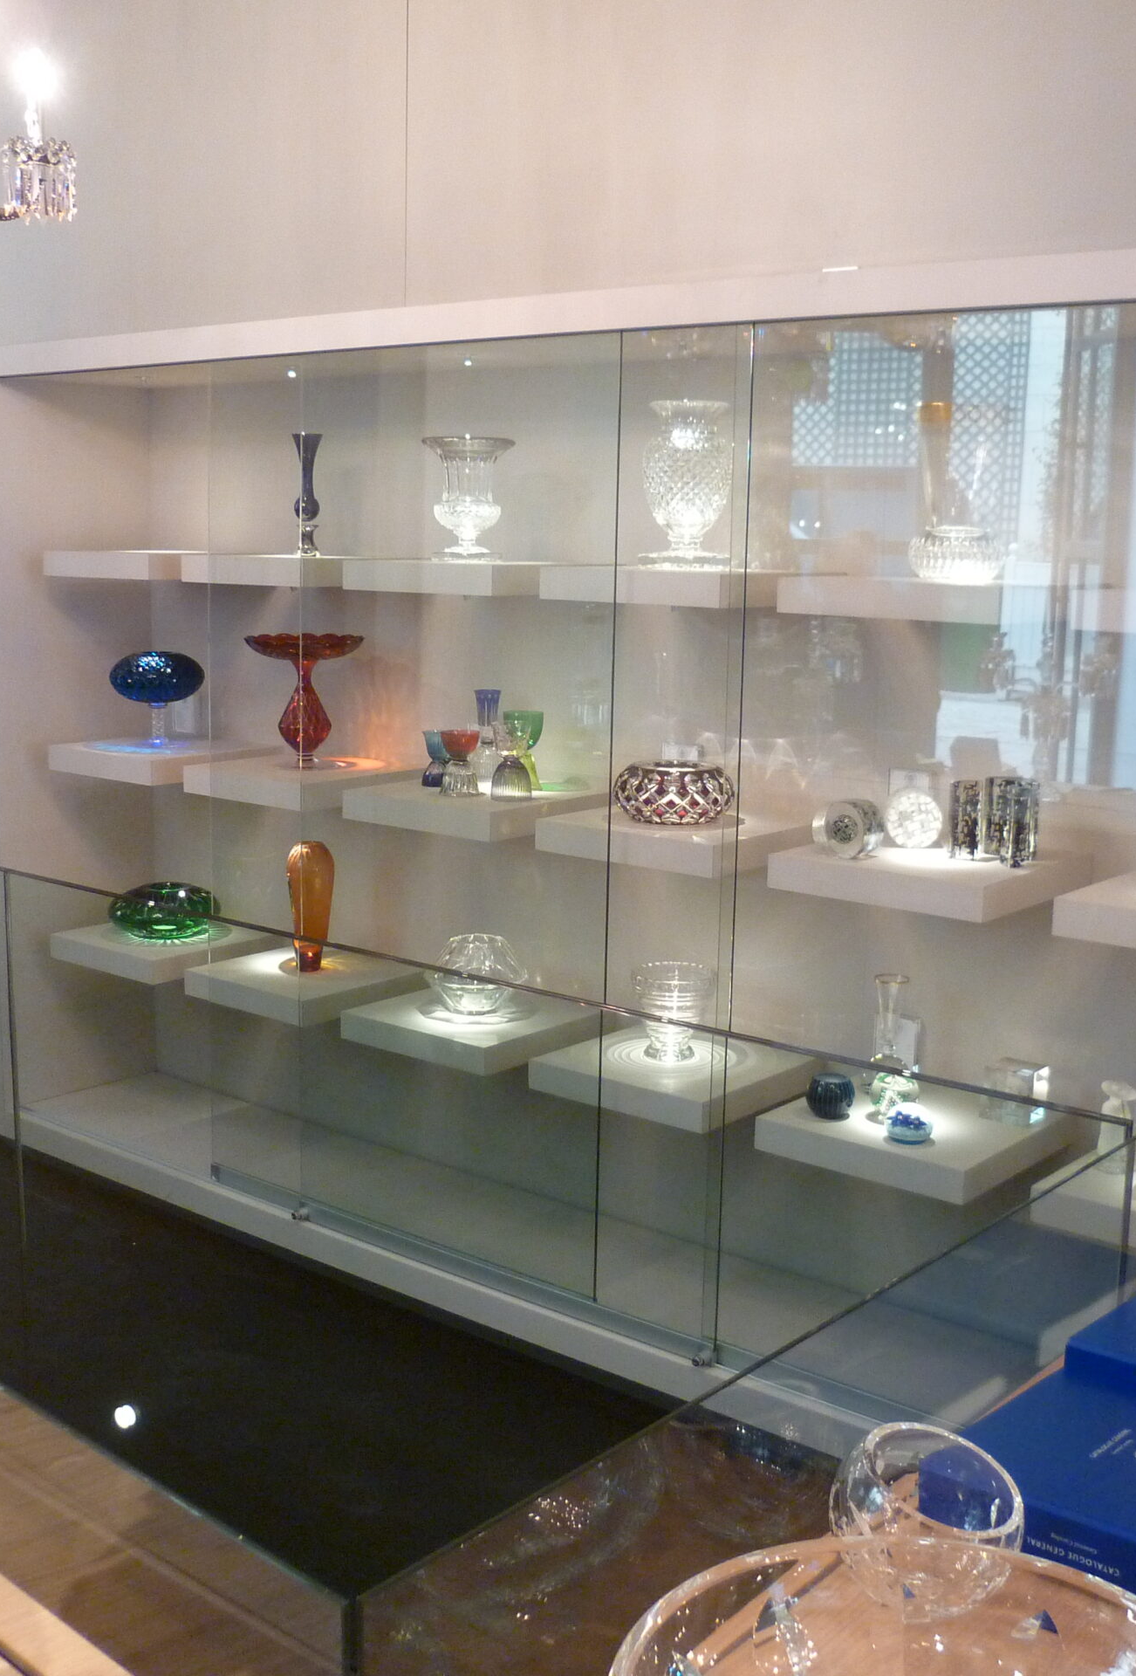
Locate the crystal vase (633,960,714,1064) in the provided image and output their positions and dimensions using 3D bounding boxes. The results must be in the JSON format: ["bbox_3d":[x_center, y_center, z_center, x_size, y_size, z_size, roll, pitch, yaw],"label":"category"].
[{"bbox_3d":[0.216,0.357,3.685,0.162,0.174,0.162,1,9,0],"label":"crystal vase"}]

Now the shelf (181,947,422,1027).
[{"bbox_3d":[-0.595,0.334,4.187,0.400,0.058,0.408,9,12,38],"label":"shelf"}]

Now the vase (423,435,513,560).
[{"bbox_3d":[-0.213,-0.714,3.837,0.195,0.264,0.195,1,9,0],"label":"vase"}]

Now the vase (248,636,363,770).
[{"bbox_3d":[-0.618,-0.322,4.238,0.275,0.301,0.275,1,9,0],"label":"vase"}]

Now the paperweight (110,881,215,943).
[{"bbox_3d":[-1.002,0.180,4.495,0.271,0.125,0.271,1,9,0],"label":"paperweight"}]

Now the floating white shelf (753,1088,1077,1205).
[{"bbox_3d":[0.627,0.535,3.295,0.409,0.059,0.402,9,12,38],"label":"floating white shelf"}]

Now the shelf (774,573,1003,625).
[{"bbox_3d":[0.649,-0.414,3.137,0.409,0.059,0.402,9,12,38],"label":"shelf"}]

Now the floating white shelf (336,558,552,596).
[{"bbox_3d":[-0.164,-0.554,3.863,0.415,0.059,0.457,9,12,38],"label":"floating white shelf"}]

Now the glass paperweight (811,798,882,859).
[{"bbox_3d":[0.509,-0.025,3.242,0.118,0.111,0.118,9,12,38],"label":"glass paperweight"}]

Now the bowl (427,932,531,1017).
[{"bbox_3d":[-0.193,0.292,3.849,0.223,0.155,0.223,9,12,38],"label":"bowl"}]

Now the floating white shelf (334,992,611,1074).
[{"bbox_3d":[-0.187,0.410,4.023,0.415,0.059,0.457,9,12,38],"label":"floating white shelf"}]

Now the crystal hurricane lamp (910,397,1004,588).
[{"bbox_3d":[0.656,-0.576,3.031,0.153,0.294,0.153,9,12,38],"label":"crystal hurricane lamp"}]

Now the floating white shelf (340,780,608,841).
[{"bbox_3d":[-0.175,-0.072,3.943,0.415,0.059,0.457,9,12,38],"label":"floating white shelf"}]

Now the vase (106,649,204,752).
[{"bbox_3d":[-1.035,-0.348,4.540,0.238,0.235,0.238,1,9,0],"label":"vase"}]

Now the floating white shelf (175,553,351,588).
[{"bbox_3d":[-0.572,-0.595,4.033,0.400,0.058,0.408,9,12,38],"label":"floating white shelf"}]

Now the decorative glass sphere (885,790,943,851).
[{"bbox_3d":[0.631,-0.033,3.278,0.106,0.106,0.106,1,9,0],"label":"decorative glass sphere"}]

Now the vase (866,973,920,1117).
[{"bbox_3d":[0.585,0.371,3.197,0.089,0.252,0.089,1,9,0],"label":"vase"}]

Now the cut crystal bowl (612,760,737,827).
[{"bbox_3d":[0.206,-0.087,3.479,0.231,0.103,0.231,1,9,0],"label":"cut crystal bowl"}]

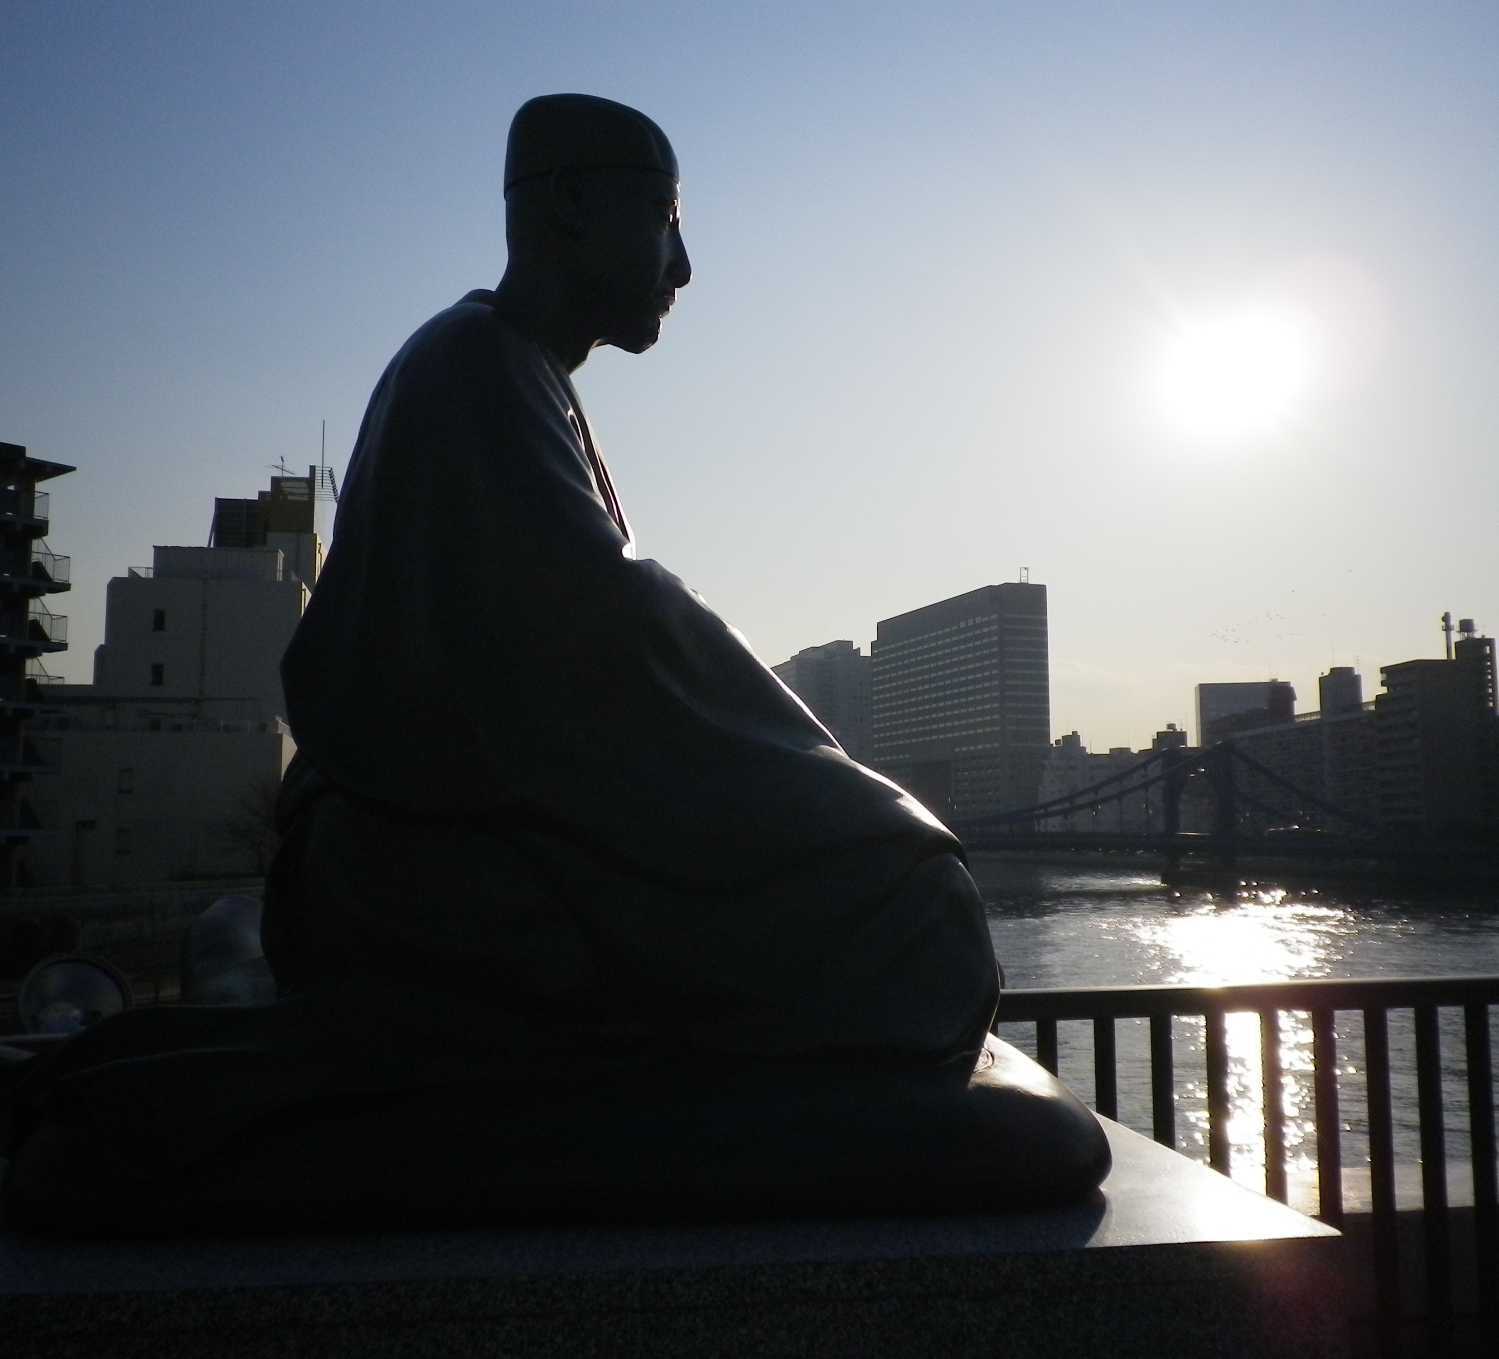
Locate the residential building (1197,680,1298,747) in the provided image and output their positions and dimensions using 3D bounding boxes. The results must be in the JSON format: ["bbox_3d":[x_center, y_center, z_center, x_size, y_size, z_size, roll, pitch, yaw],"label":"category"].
[{"bbox_3d":[156.209,29.045,462.298,26.281,53.447,20.000,-1,-6,13],"label":"residential building"}]

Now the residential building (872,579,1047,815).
[{"bbox_3d":[84.096,20.786,604.337,18.898,100.956,116.652,2,-7,-20],"label":"residential building"}]

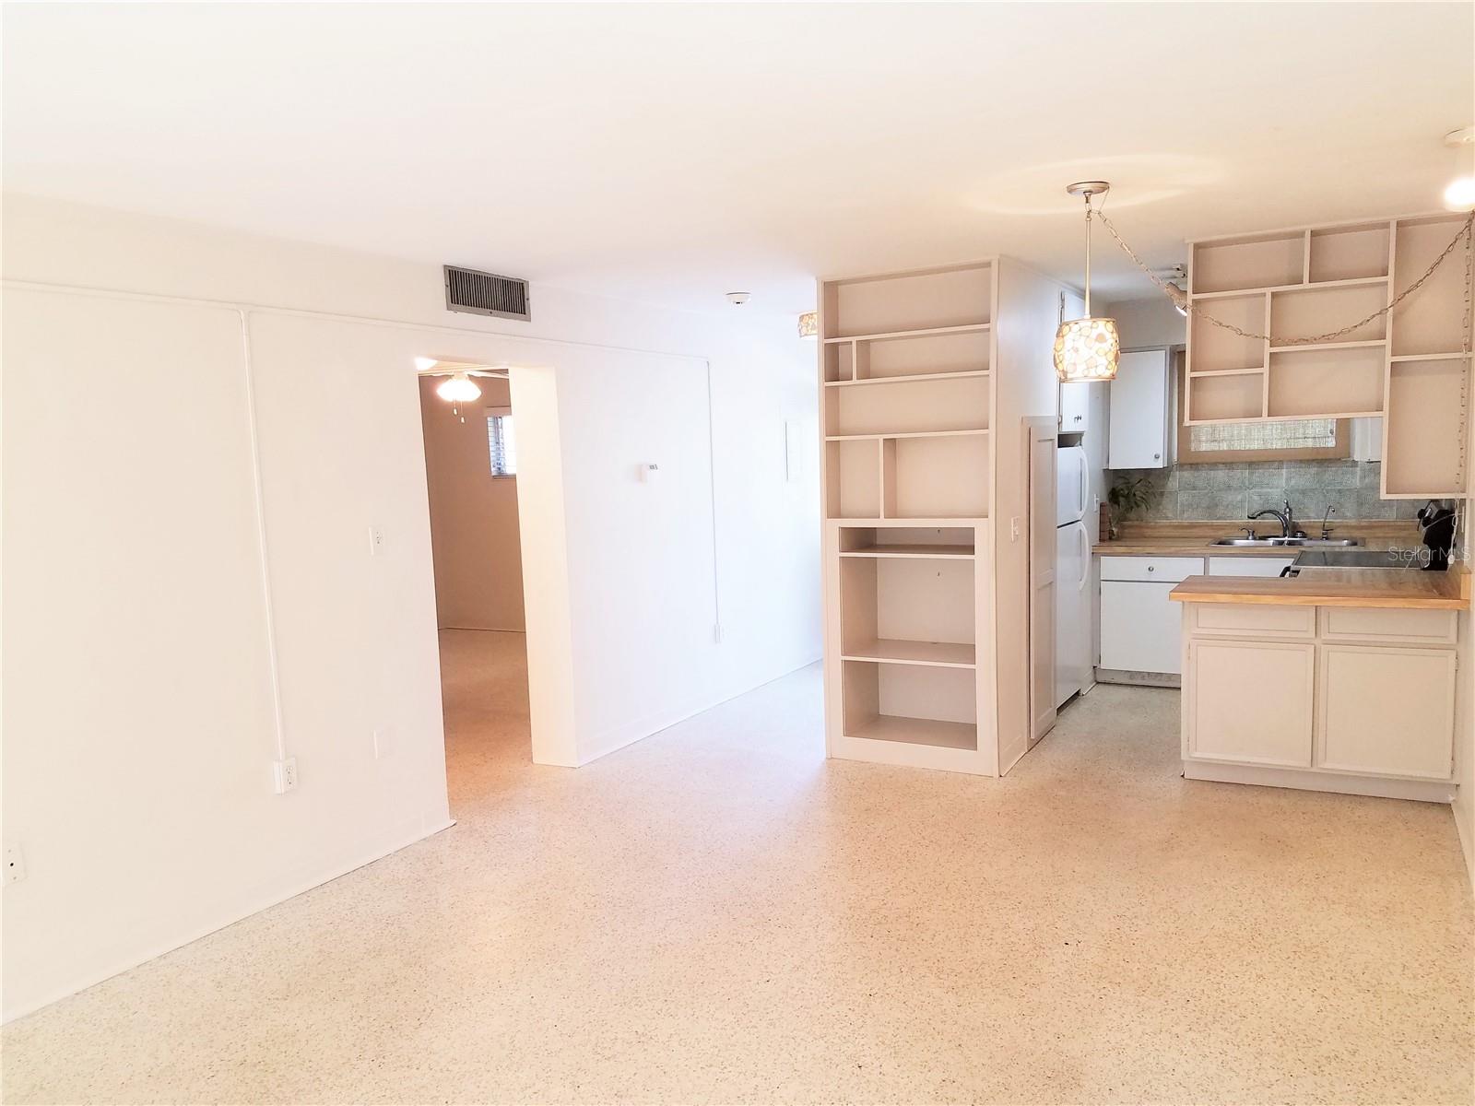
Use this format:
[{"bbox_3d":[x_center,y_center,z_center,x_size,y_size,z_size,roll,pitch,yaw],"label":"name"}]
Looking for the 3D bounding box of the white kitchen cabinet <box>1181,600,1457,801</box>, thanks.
[{"bbox_3d":[2.676,0.620,5.146,1.080,0.855,0.600,1,6,29],"label":"white kitchen cabinet"}]

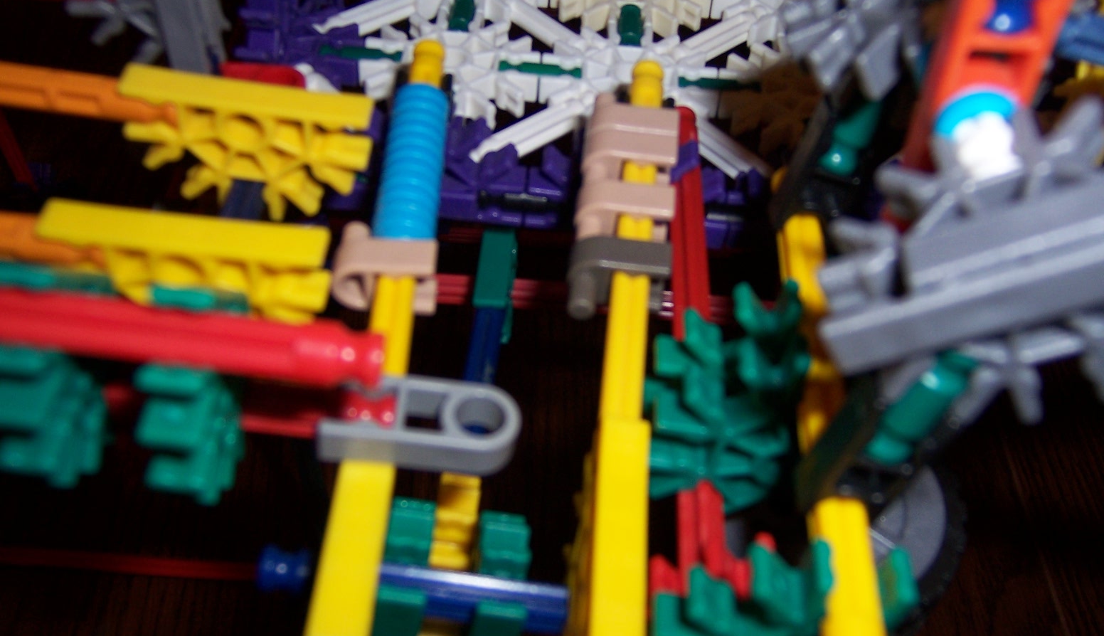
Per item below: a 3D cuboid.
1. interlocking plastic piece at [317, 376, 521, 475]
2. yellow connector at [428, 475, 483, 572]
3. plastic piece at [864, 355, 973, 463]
[{"bbox_3d":[-0.016,0.013,0.131,0.024,0.006,0.010,9,48,-3],"label":"interlocking plastic piece"},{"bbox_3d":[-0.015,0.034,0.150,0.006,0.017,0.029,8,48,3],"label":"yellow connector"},{"bbox_3d":[0.041,0.010,0.117,0.006,0.017,0.006,13,47,-10],"label":"plastic piece"}]

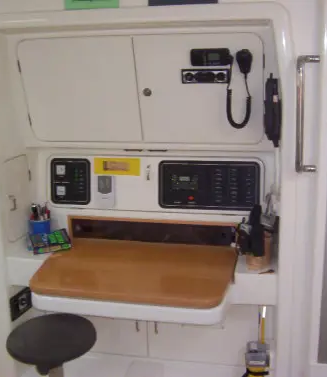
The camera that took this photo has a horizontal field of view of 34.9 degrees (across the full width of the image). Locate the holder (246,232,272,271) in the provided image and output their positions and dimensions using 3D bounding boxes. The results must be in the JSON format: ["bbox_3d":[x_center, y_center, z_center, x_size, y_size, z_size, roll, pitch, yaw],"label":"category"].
[{"bbox_3d":[0.368,0.238,2.006,0.090,0.130,0.090,2,10,12],"label":"holder"}]

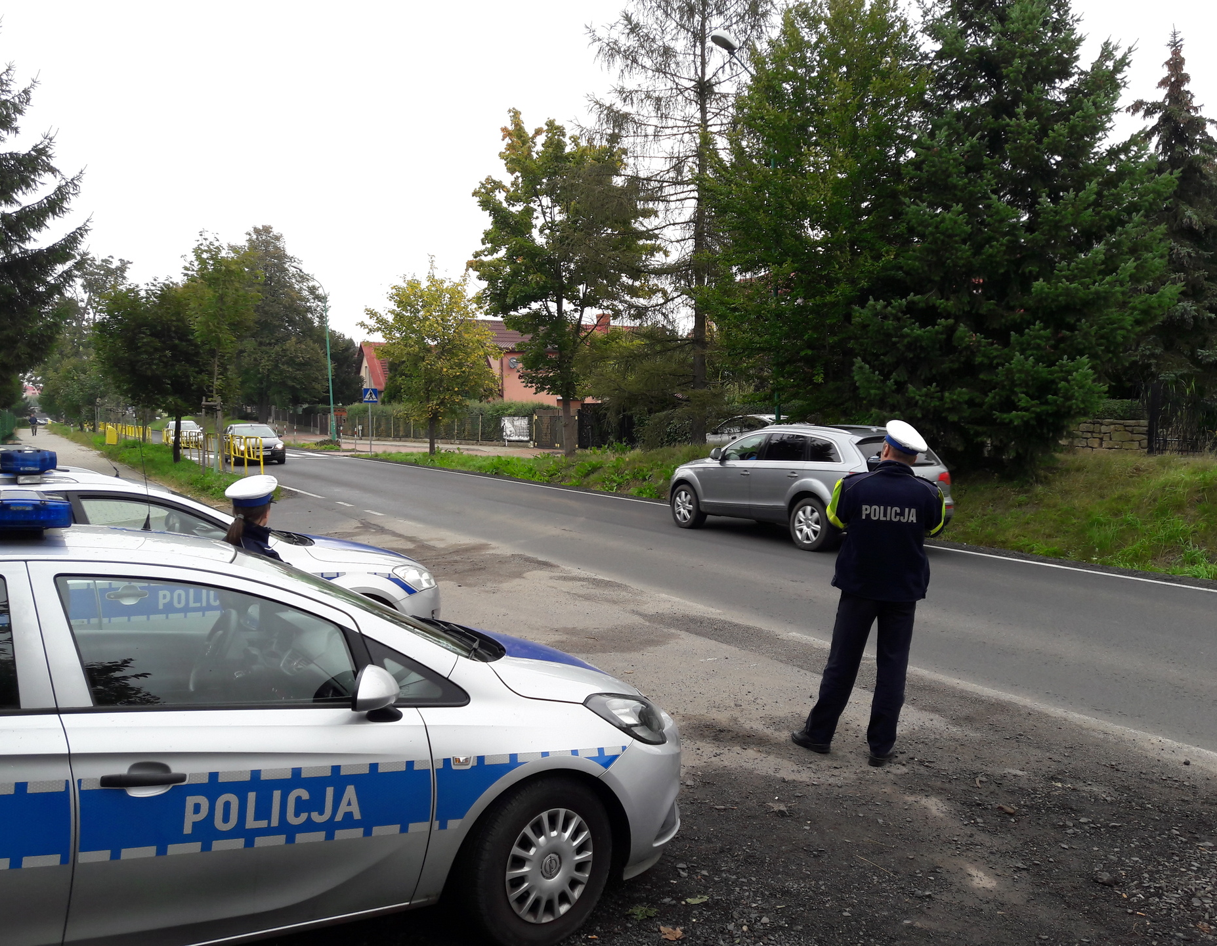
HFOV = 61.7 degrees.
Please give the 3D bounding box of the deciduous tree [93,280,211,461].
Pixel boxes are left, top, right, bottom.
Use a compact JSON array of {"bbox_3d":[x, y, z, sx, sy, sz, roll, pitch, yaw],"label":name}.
[{"bbox_3d":[-16.920,-3.760,37.797,4.381,6.689,4.381,0,3,0],"label":"deciduous tree"}]

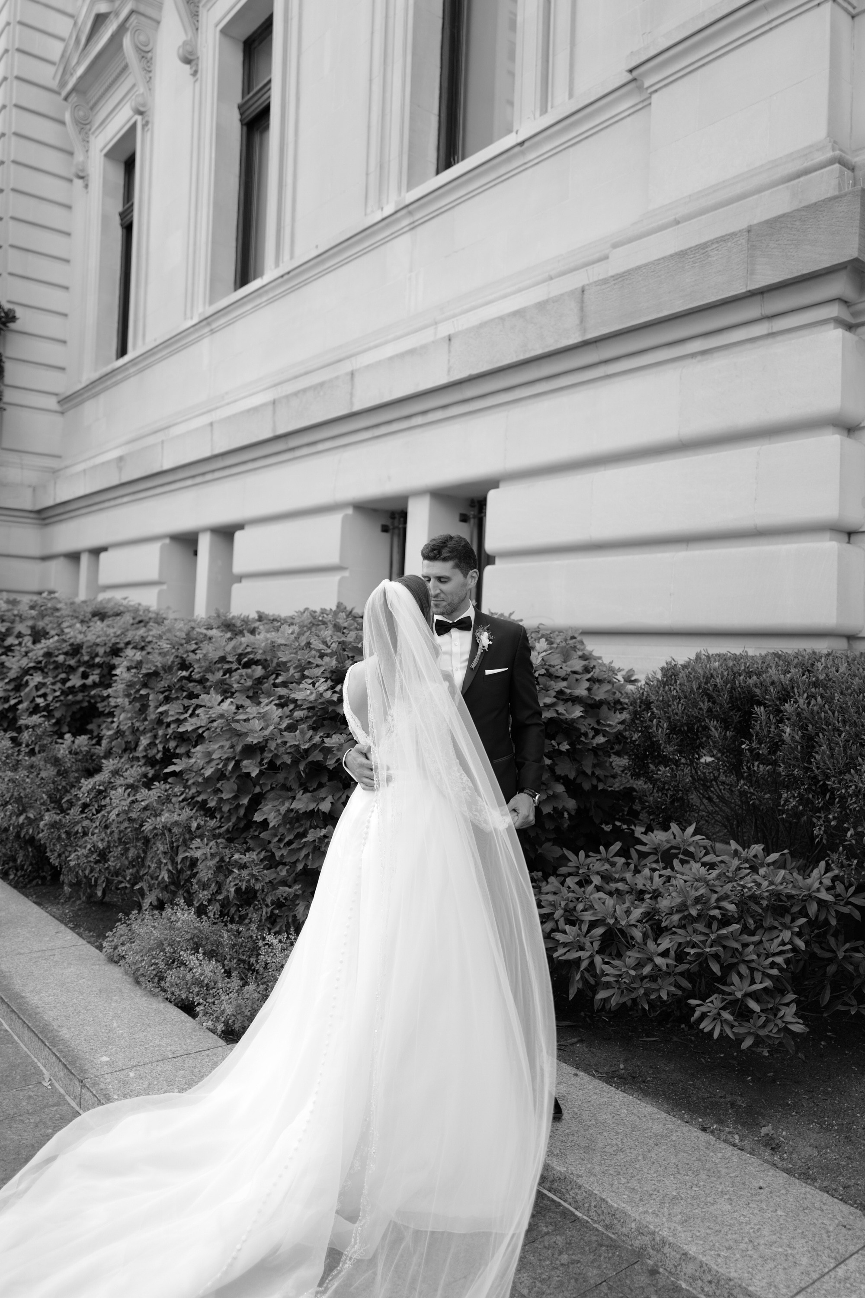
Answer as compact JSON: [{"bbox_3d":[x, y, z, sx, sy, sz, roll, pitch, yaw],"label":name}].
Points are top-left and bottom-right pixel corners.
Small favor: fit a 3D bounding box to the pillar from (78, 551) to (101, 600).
[{"bbox_3d":[-4.930,-0.785,14.842,0.432,1.249,0.312,2,0,-38],"label":"pillar"}]

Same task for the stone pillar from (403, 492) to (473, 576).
[{"bbox_3d":[0.035,-0.629,8.381,0.432,1.239,0.298,2,0,-38],"label":"stone pillar"}]

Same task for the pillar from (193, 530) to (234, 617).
[{"bbox_3d":[-2.451,-0.710,11.617,0.432,1.249,0.322,2,0,-38],"label":"pillar"}]

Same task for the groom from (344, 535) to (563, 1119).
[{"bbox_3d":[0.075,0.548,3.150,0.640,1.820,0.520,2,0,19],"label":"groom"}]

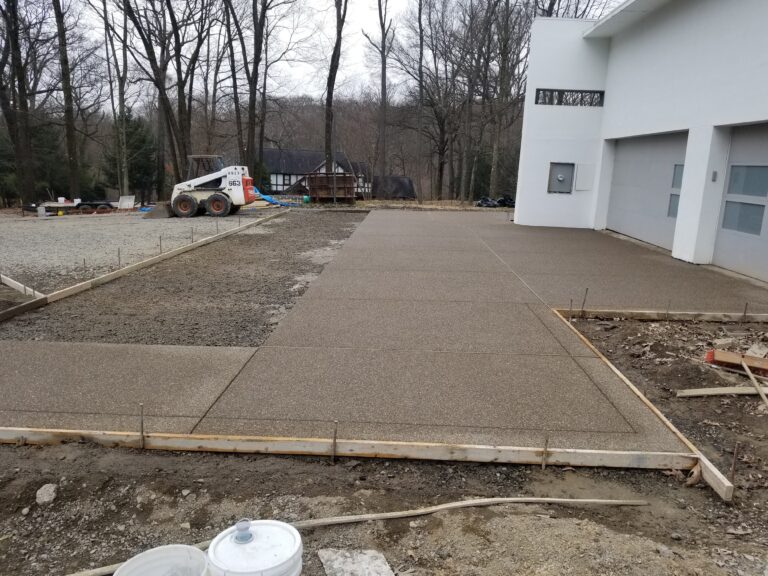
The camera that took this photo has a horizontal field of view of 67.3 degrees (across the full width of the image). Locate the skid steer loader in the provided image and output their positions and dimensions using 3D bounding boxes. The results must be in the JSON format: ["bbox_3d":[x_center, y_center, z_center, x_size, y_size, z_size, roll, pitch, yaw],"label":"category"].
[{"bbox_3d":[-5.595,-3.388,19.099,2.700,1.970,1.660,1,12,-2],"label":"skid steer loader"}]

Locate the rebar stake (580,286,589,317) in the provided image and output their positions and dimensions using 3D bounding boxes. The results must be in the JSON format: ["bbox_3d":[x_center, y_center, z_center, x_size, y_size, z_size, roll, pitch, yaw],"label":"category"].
[{"bbox_3d":[2.360,0.176,6.781,0.017,0.356,0.017,8,12,1],"label":"rebar stake"}]

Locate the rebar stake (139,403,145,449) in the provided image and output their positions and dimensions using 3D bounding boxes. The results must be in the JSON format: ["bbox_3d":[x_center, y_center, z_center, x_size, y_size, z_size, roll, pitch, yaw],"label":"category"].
[{"bbox_3d":[-1.464,0.838,3.495,0.017,0.297,0.017,4,12,1],"label":"rebar stake"}]

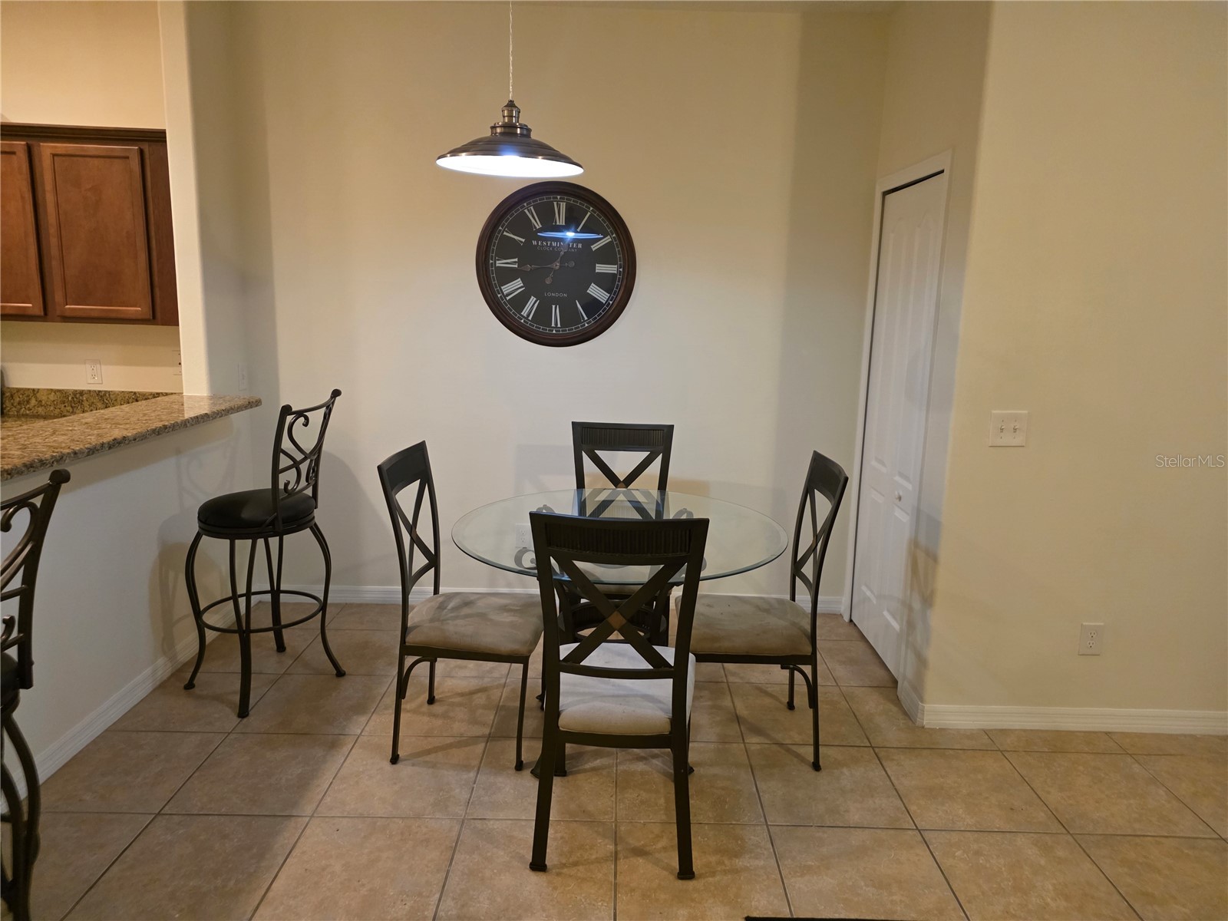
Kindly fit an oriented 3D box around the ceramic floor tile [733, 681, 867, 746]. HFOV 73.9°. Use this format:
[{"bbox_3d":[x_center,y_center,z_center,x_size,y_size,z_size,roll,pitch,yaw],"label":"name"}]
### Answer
[{"bbox_3d":[0.699,0.979,3.148,0.455,0.010,0.455,1,12,0],"label":"ceramic floor tile"}]

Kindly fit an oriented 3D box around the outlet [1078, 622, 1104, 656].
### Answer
[{"bbox_3d":[1.735,0.649,2.971,0.078,0.122,0.009,1,12,0],"label":"outlet"}]

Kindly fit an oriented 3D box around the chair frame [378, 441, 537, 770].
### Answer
[{"bbox_3d":[-0.471,0.486,2.818,0.510,1.020,0.455,2,12,5],"label":"chair frame"}]

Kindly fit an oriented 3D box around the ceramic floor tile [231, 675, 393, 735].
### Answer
[{"bbox_3d":[-1.140,0.940,3.157,0.455,0.010,0.455,1,12,0],"label":"ceramic floor tile"}]

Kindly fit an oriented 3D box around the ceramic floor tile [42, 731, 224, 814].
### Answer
[{"bbox_3d":[-1.593,1.016,2.687,0.455,0.010,0.455,1,12,0],"label":"ceramic floor tile"}]

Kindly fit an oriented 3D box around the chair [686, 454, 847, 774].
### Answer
[{"bbox_3d":[0.481,0.505,2.876,0.510,1.020,0.460,1,12,0],"label":"chair"}]

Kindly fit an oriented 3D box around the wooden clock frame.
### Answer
[{"bbox_3d":[-0.258,-0.893,3.751,0.735,0.735,0.060,1,12,0],"label":"wooden clock frame"}]

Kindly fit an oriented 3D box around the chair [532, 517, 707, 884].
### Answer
[{"bbox_3d":[0.016,0.588,2.377,0.455,1.020,0.510,2,12,3],"label":"chair"}]

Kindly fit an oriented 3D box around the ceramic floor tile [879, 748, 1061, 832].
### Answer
[{"bbox_3d":[1.148,1.076,2.677,0.455,0.010,0.455,1,12,0],"label":"ceramic floor tile"}]

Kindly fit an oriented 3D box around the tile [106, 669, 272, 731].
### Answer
[{"bbox_3d":[-1.600,0.930,3.159,0.455,0.010,0.455,1,12,0],"label":"tile"}]

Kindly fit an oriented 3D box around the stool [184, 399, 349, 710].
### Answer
[{"bbox_3d":[-1.402,0.324,3.198,0.600,1.170,0.600,2,12,3],"label":"stool"}]

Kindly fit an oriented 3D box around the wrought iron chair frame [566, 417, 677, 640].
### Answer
[{"bbox_3d":[0.030,0.387,3.362,0.455,1.015,0.510,1,12,0],"label":"wrought iron chair frame"}]

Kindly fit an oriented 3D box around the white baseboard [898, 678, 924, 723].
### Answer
[{"bbox_3d":[1.143,0.931,3.126,0.020,0.092,0.200,1,12,0],"label":"white baseboard"}]

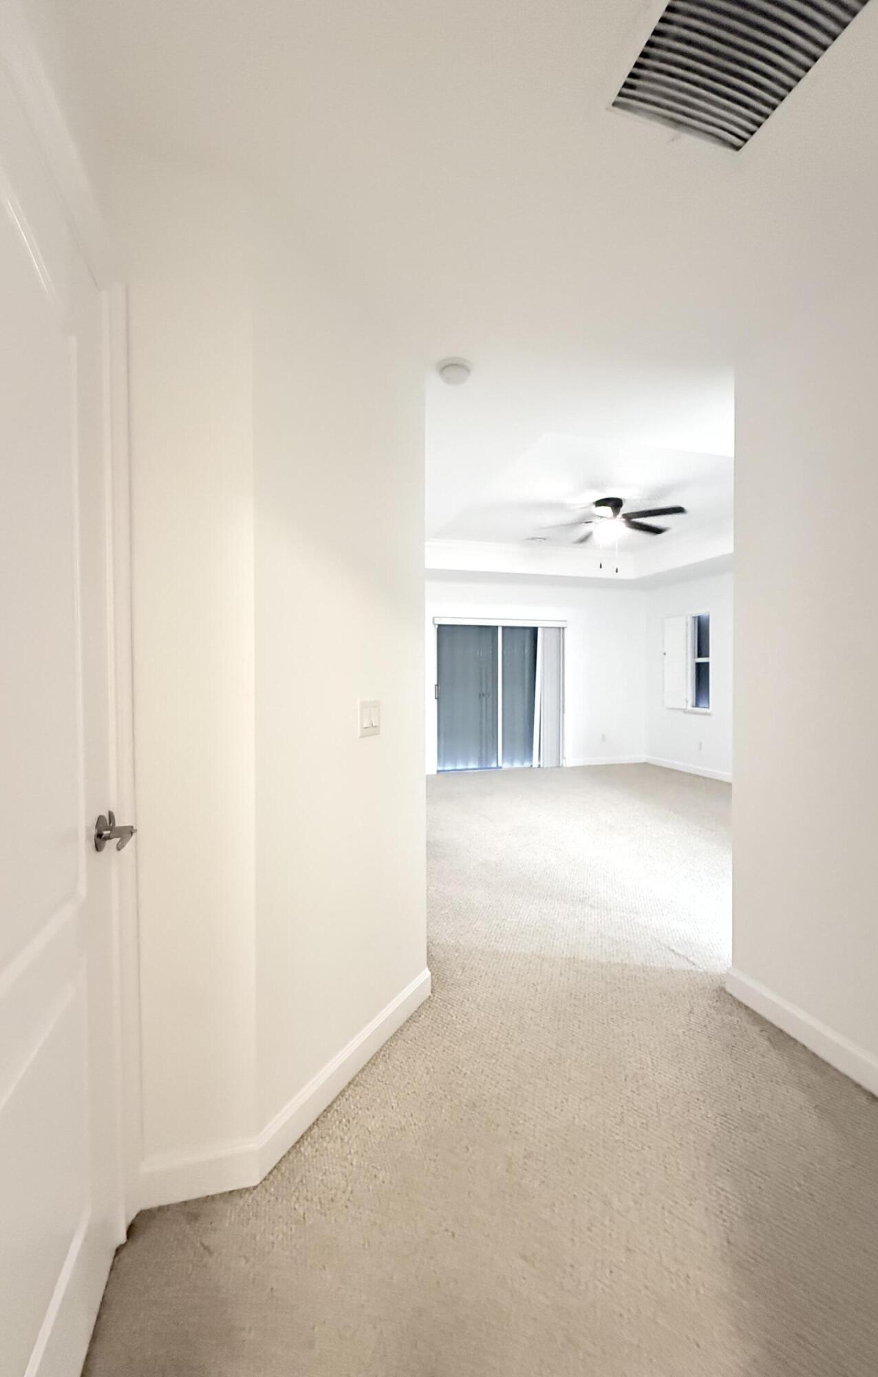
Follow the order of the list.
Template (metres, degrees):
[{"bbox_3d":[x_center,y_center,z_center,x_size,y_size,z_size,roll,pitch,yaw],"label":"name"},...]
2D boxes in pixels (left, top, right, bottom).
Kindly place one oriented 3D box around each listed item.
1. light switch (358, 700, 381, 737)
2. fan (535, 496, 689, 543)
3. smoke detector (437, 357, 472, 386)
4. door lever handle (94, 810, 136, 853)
[{"bbox_3d":[-0.217,0.097,1.796,0.012,0.116,0.116,0,1,27],"label":"light switch"},{"bbox_3d":[1.482,-1.441,4.846,1.280,0.360,1.280,-1,1,-16],"label":"fan"},{"bbox_3d":[0.061,-1.236,2.180,0.137,0.042,0.137,0,1,0],"label":"smoke detector"},{"bbox_3d":[-0.642,0.294,1.099,0.064,0.068,0.140,-1,1,-16],"label":"door lever handle"}]

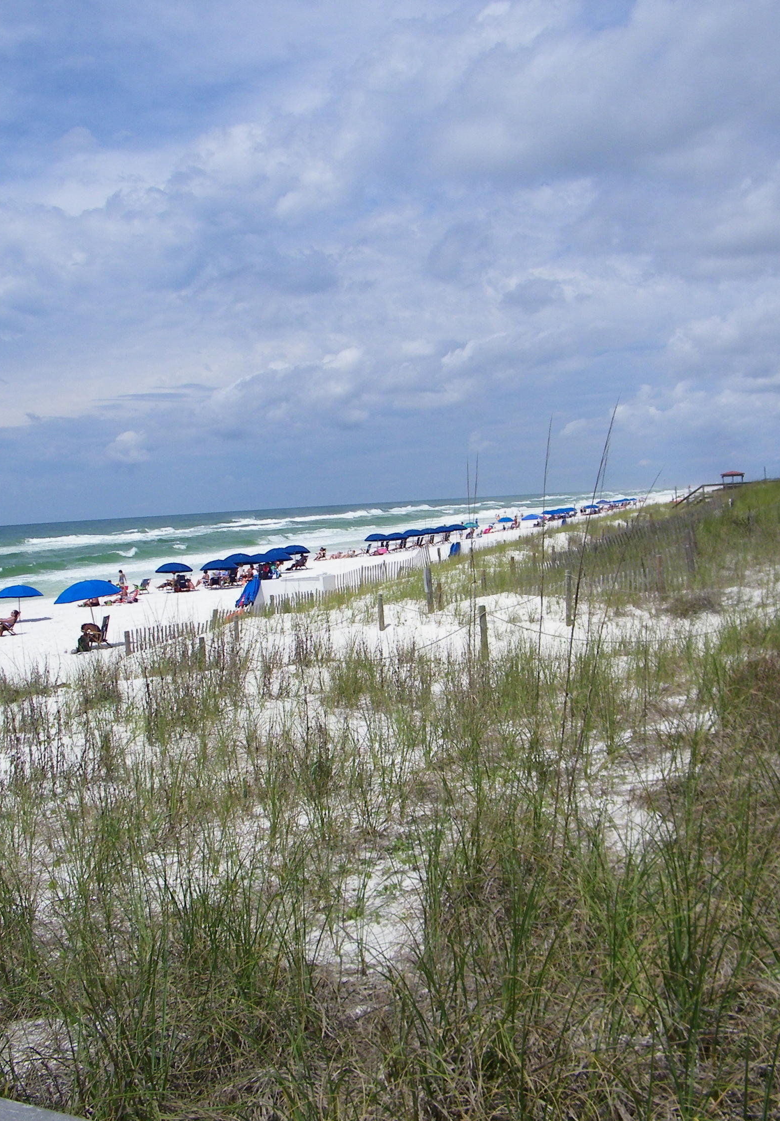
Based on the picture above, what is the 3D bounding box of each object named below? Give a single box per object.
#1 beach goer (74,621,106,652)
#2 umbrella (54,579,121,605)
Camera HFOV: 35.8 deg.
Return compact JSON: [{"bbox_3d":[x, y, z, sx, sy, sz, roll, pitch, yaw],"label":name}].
[{"bbox_3d":[-9.308,2.380,37.500,0.850,0.920,0.550,-3,3,9],"label":"beach goer"},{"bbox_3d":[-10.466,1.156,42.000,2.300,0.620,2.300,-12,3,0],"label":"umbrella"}]

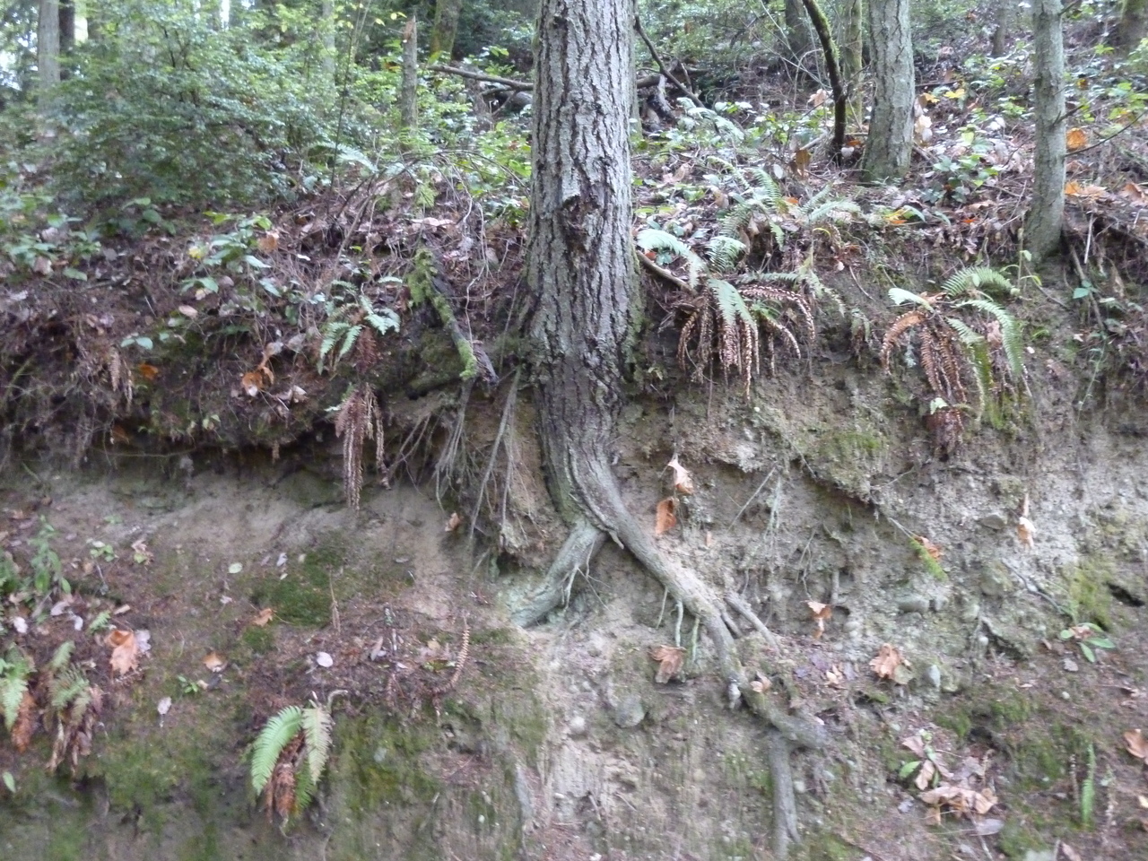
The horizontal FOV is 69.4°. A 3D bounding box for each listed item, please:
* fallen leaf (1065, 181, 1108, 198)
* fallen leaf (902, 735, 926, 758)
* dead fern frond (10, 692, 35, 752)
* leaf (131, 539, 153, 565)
[{"bbox_3d":[2.901,-1.365,4.700,0.244,0.092,0.130,0,0,0],"label":"fallen leaf"},{"bbox_3d":[1.396,1.293,3.400,0.096,0.096,0.070,0,0,0],"label":"fallen leaf"},{"bbox_3d":[-1.961,1.032,2.950,0.085,0.220,0.070,8,-16,-7],"label":"dead fern frond"},{"bbox_3d":[-1.875,0.528,3.600,0.093,0.117,0.070,0,0,0],"label":"leaf"}]

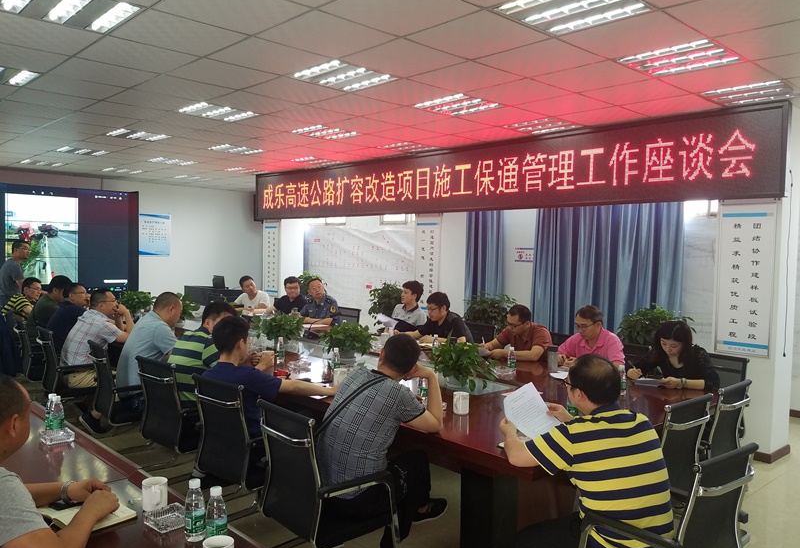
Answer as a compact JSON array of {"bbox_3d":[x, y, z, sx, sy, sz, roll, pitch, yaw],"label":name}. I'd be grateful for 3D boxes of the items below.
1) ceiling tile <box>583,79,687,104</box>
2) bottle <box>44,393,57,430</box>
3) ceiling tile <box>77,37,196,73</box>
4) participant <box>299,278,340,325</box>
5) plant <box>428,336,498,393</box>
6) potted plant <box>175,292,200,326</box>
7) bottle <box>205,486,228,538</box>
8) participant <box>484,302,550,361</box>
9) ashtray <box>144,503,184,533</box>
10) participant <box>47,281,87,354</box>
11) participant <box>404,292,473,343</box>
[{"bbox_3d":[1.810,-1.385,4.630,0.600,0.020,0.600,-1,3,-43],"label":"ceiling tile"},{"bbox_3d":[-1.682,0.677,2.913,0.063,0.187,0.063,-1,3,-30],"label":"bottle"},{"bbox_3d":[-1.676,-1.396,3.840,0.595,0.020,0.595,-2,4,-45],"label":"ceiling tile"},{"bbox_3d":[-0.940,0.688,6.850,0.520,1.270,0.780,2,2,13],"label":"participant"},{"bbox_3d":[0.418,0.599,4.020,0.440,0.380,0.460,1,3,0],"label":"plant"},{"bbox_3d":[-2.466,0.399,6.750,0.420,0.370,0.420,-1,3,-43],"label":"potted plant"},{"bbox_3d":[-0.563,0.746,1.840,0.063,0.180,0.063,-2,5,-43],"label":"bottle"},{"bbox_3d":[0.890,0.831,4.880,0.820,1.200,0.540,-1,3,-39],"label":"participant"},{"bbox_3d":[-0.719,0.761,1.877,0.112,0.031,0.109,3,3,41],"label":"ashtray"},{"bbox_3d":[-3.020,0.689,5.700,0.700,1.220,0.520,-2,5,-43],"label":"participant"},{"bbox_3d":[0.360,0.764,5.580,0.750,1.200,0.550,-2,5,-43],"label":"participant"}]

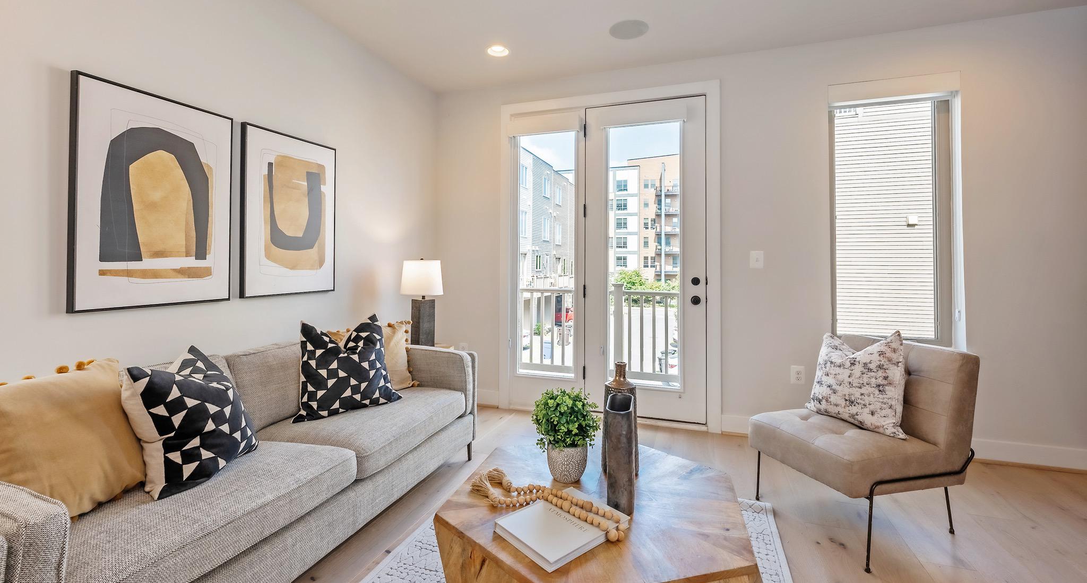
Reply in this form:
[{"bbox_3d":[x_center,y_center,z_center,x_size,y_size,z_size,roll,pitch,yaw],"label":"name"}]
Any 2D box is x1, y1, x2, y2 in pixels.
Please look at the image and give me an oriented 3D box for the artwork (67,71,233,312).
[{"bbox_3d":[-1.680,-0.388,1.870,0.050,0.914,0.570,1,2,22],"label":"artwork"}]

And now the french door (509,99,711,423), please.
[{"bbox_3d":[0.450,-0.240,3.345,1.570,2.430,0.090,1,2,17],"label":"french door"}]

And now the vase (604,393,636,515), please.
[{"bbox_3d":[0.256,0.541,1.410,0.090,0.355,0.105,0,2,0],"label":"vase"}]

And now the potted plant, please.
[{"bbox_3d":[0.088,0.535,1.610,0.260,0.330,0.250,0,2,0],"label":"potted plant"}]

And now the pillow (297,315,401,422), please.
[{"bbox_3d":[-1.060,0.395,2.310,0.520,0.500,0.170,-2,-12,-45],"label":"pillow"}]

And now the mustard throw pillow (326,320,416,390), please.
[{"bbox_3d":[-1.013,0.430,2.527,0.150,0.430,0.500,-13,-5,38],"label":"mustard throw pillow"}]

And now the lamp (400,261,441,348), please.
[{"bbox_3d":[-0.920,0.090,3.200,0.325,0.670,0.325,-1,2,-18],"label":"lamp"}]

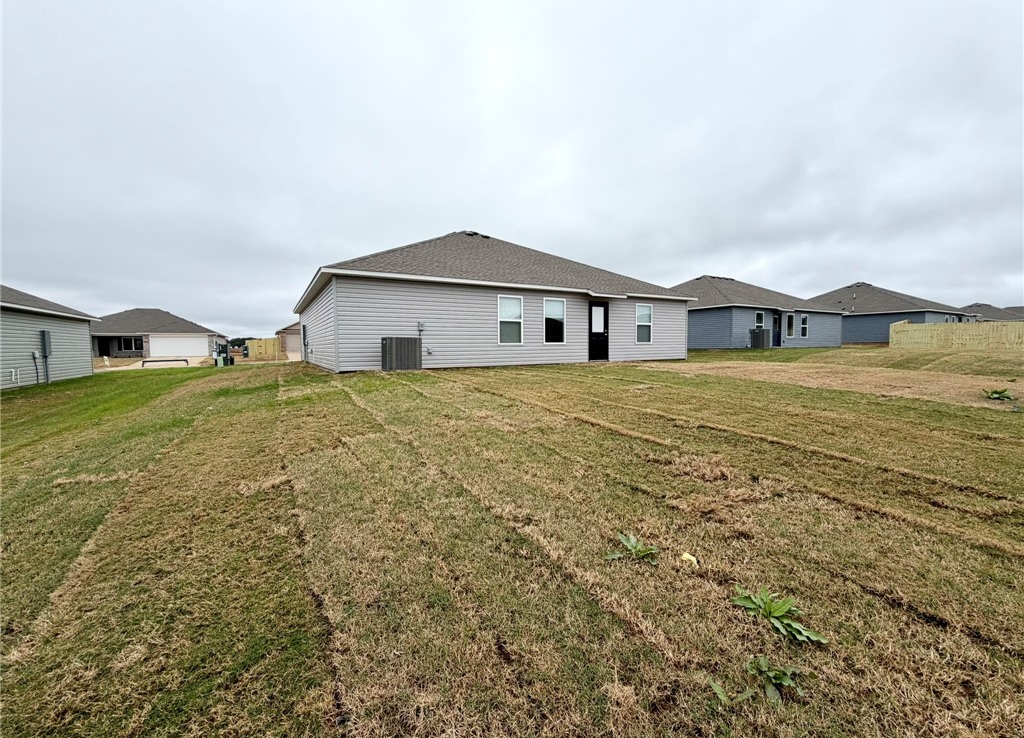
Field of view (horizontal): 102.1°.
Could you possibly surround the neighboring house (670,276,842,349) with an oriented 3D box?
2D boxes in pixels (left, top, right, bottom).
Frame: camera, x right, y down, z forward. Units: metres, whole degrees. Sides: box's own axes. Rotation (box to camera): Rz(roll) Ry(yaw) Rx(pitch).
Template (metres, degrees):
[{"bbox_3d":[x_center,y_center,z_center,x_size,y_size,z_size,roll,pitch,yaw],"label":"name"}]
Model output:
[{"bbox_3d":[15.177,-4.256,31.626,14.280,5.380,12.400,-3,4,-30],"label":"neighboring house"}]

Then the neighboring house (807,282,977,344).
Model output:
[{"bbox_3d":[35.033,-5.537,41.689,14.190,5.990,13.800,-3,4,-30],"label":"neighboring house"}]

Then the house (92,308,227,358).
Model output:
[{"bbox_3d":[-41.757,-4.126,47.546,14.230,5.650,13.300,-3,4,-30],"label":"house"}]

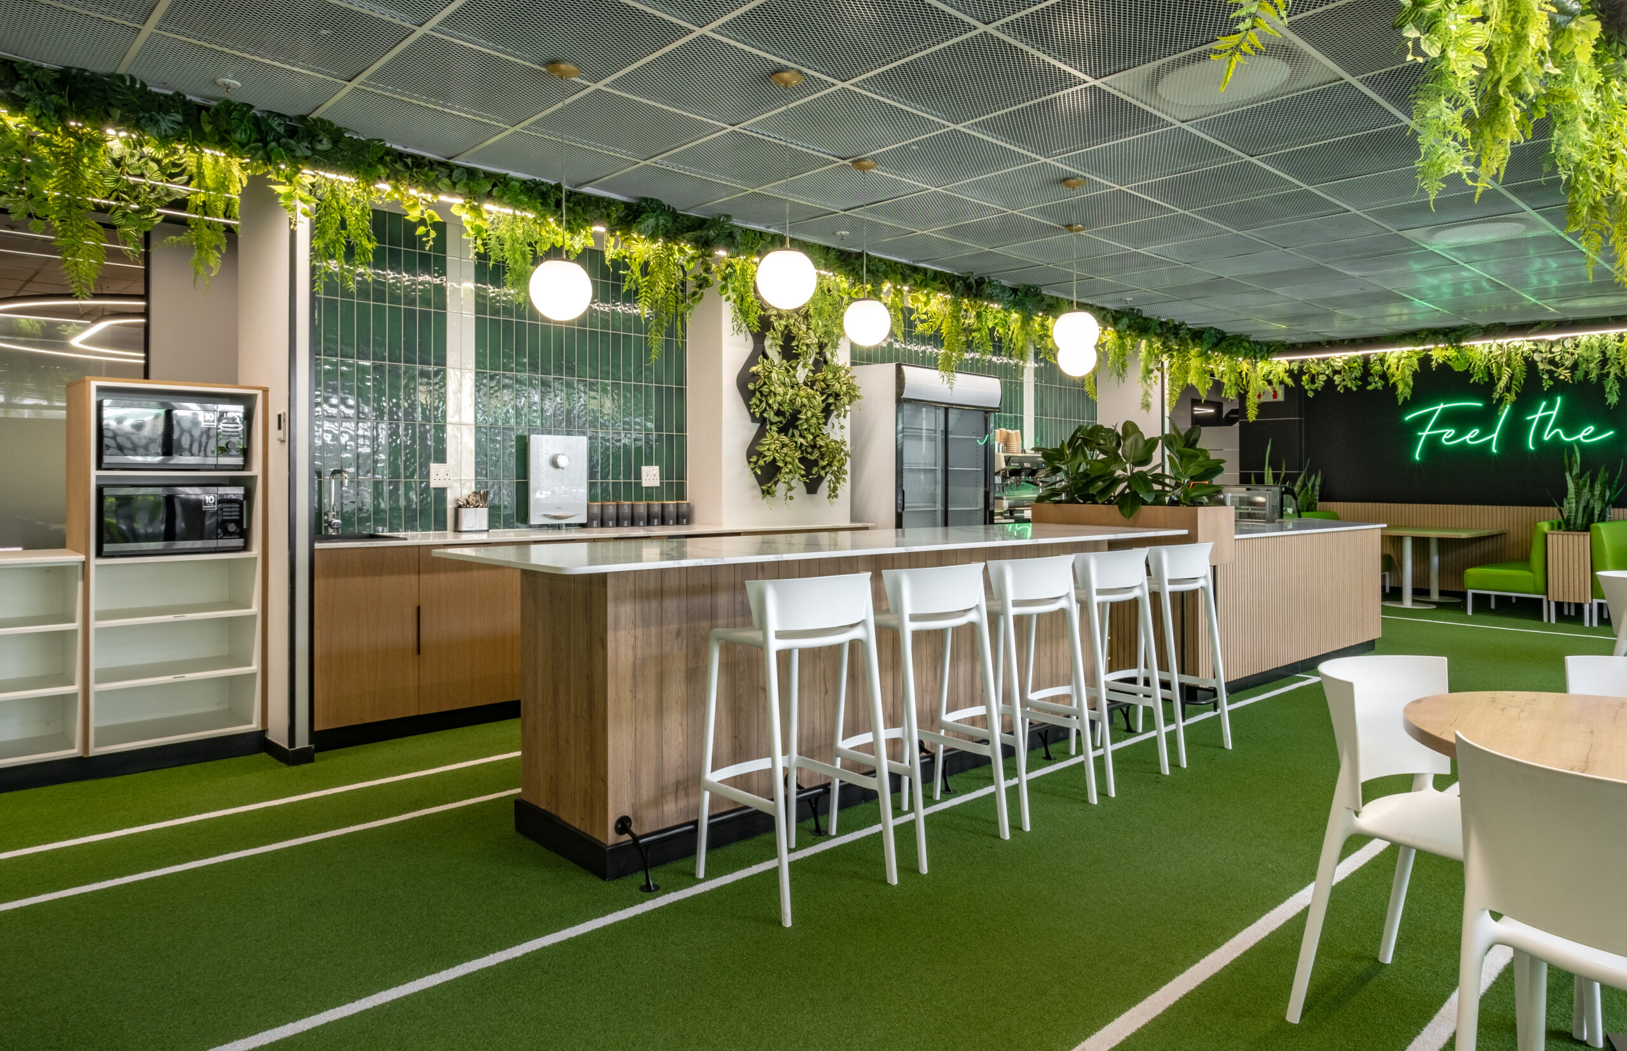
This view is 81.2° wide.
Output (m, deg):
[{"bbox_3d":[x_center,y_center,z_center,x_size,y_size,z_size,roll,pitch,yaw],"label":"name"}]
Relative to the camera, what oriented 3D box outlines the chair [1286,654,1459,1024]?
[{"bbox_3d":[1.406,0.730,2.096,0.530,0.800,0.480,-1,3,-36],"label":"chair"}]

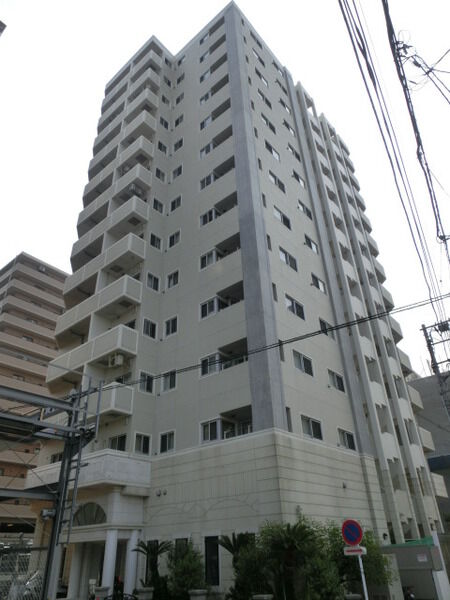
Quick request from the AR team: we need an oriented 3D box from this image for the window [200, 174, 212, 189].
[{"bbox_3d":[-1.111,-7.202,25.424,0.970,0.880,0.120,-26,-39,33],"label":"window"}]

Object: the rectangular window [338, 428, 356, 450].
[{"bbox_3d":[5.681,6.496,19.333,0.120,0.823,1.415,-26,-40,32],"label":"rectangular window"}]

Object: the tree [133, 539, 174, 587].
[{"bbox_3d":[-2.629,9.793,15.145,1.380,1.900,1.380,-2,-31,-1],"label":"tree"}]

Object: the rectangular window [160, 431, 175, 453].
[{"bbox_3d":[-2.531,6.311,18.411,0.858,0.819,0.120,-26,-40,32],"label":"rectangular window"}]

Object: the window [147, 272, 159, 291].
[{"bbox_3d":[-4.019,-1.001,23.373,0.120,0.930,0.860,-26,-39,33],"label":"window"}]

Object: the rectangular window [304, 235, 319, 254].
[{"bbox_3d":[5.264,-3.376,25.301,0.120,0.900,1.450,-27,-40,33],"label":"rectangular window"}]

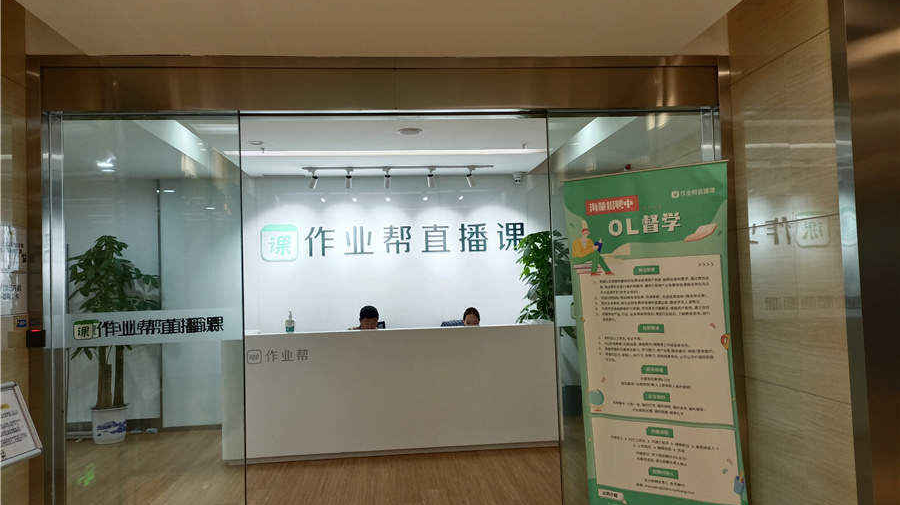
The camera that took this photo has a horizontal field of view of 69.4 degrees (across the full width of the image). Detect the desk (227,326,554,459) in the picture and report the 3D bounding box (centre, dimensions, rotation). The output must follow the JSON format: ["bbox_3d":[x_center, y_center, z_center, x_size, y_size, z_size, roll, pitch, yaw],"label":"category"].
[{"bbox_3d":[-0.510,1.259,6.104,2.997,1.108,0.700,-2,-2,-6],"label":"desk"}]

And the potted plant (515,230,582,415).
[{"bbox_3d":[1.140,0.781,7.151,0.860,2.050,0.760,-2,-2,-6],"label":"potted plant"}]

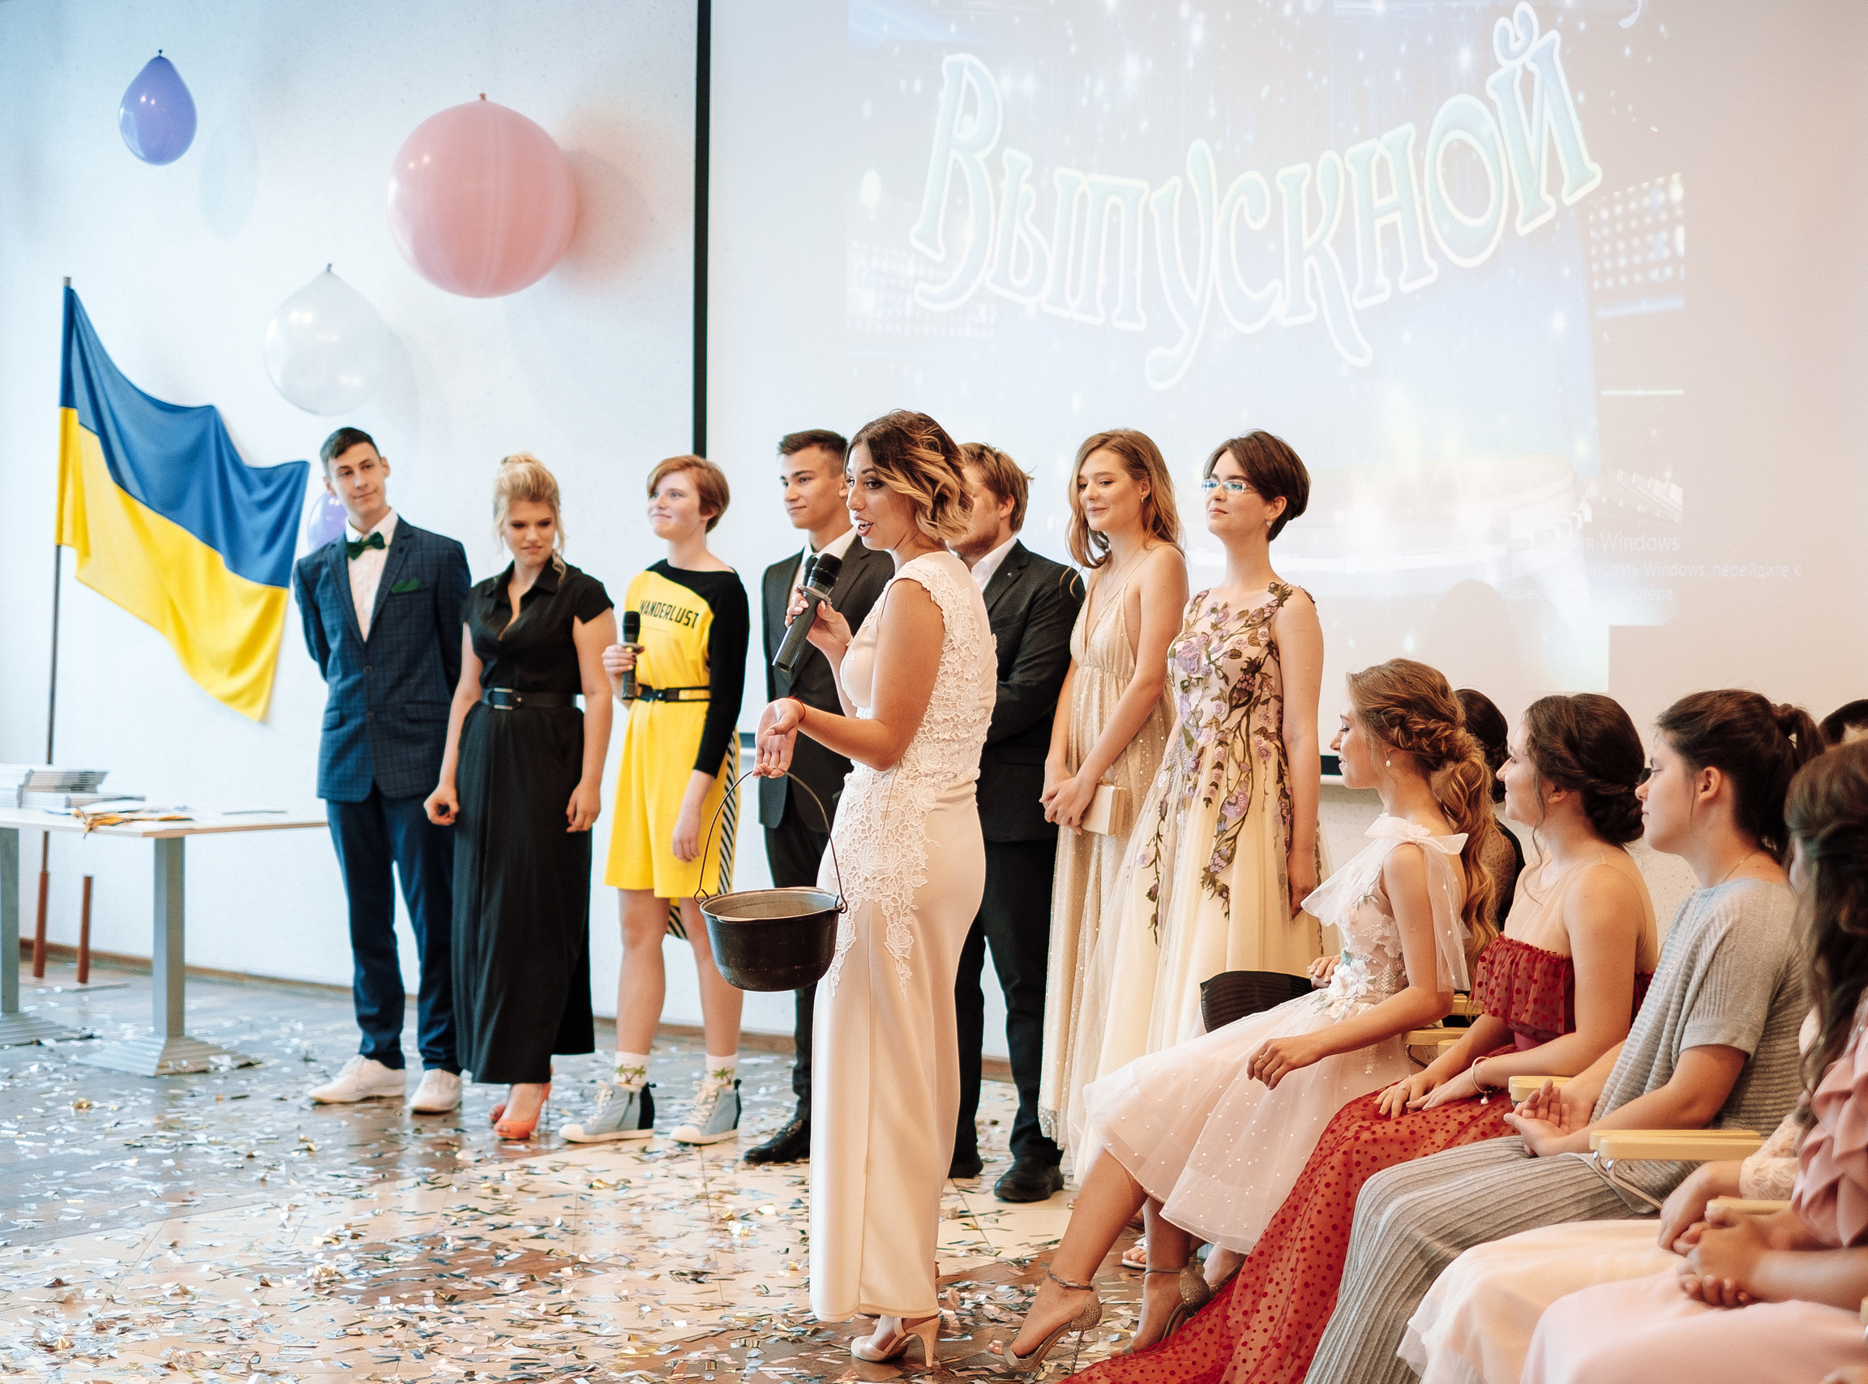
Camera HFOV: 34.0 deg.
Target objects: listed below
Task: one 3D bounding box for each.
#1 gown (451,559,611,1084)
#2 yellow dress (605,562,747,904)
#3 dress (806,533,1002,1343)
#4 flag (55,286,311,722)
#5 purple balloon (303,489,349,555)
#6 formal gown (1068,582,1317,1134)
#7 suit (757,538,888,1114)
[{"bbox_3d":[-1.063,0.346,8.101,0.440,1.390,0.350,1,2,20],"label":"gown"},{"bbox_3d":[-0.658,0.120,7.921,0.430,0.920,0.310,2,2,40],"label":"yellow dress"},{"bbox_3d":[-0.056,0.451,5.613,0.350,1.410,0.400,1,2,3],"label":"dress"},{"bbox_3d":[-2.650,-0.664,10.750,0.900,1.530,0.250,1,2,12],"label":"flag"},{"bbox_3d":[-1.973,-0.576,10.200,0.235,0.310,0.235,2,2,30],"label":"purple balloon"},{"bbox_3d":[0.650,0.439,6.599,0.570,1.370,0.610,-1,2,-38],"label":"formal gown"},{"bbox_3d":[-0.249,0.348,7.763,0.480,1.480,0.310,2,2,38],"label":"suit"}]

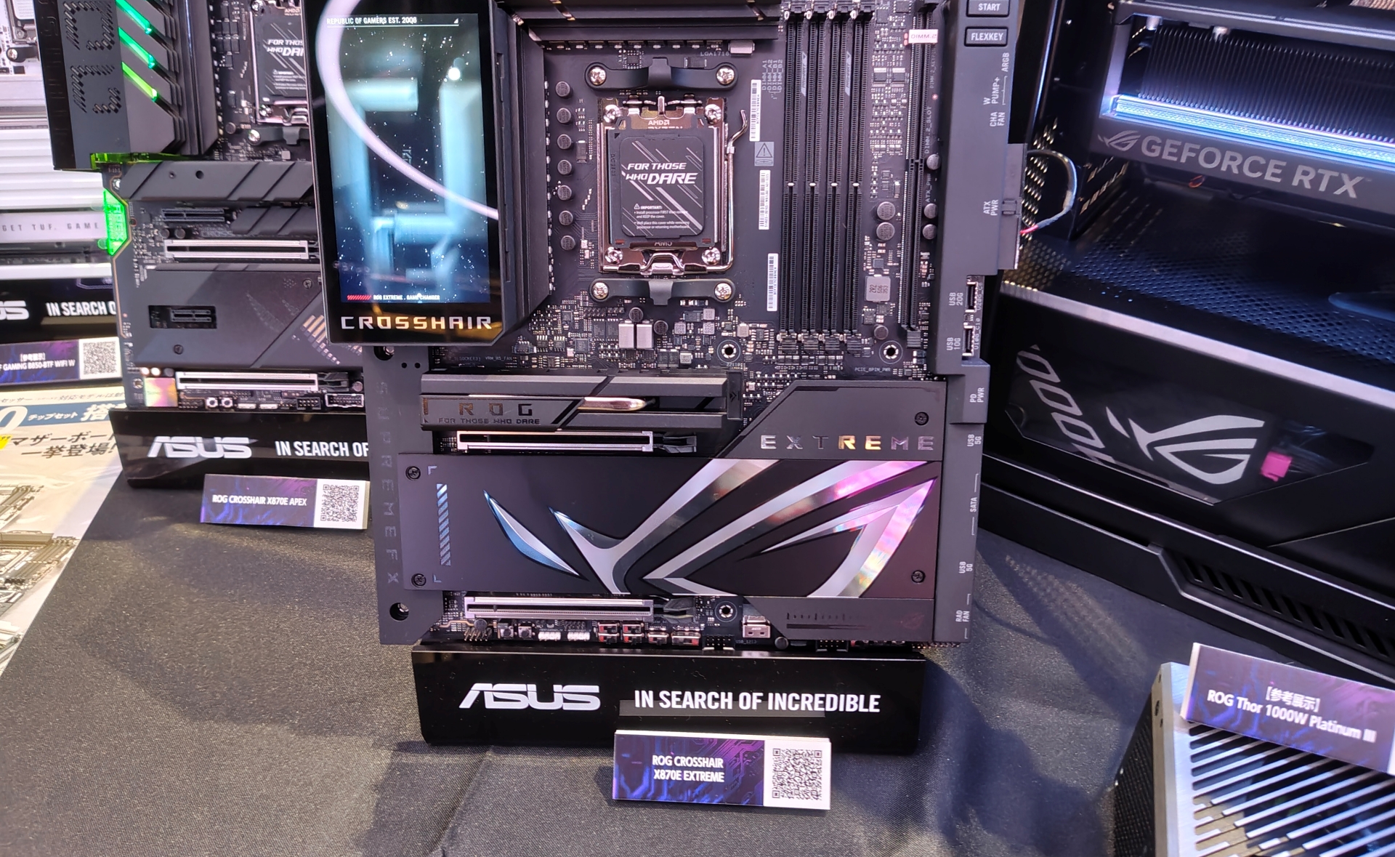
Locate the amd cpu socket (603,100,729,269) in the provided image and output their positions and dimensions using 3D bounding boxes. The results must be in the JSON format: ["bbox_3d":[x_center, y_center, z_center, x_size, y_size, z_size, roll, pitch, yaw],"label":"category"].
[{"bbox_3d":[-0.015,-0.103,0.418,0.055,0.070,0.009,1,12,2],"label":"amd cpu socket"}]

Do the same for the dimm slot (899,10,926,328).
[{"bbox_3d":[0.093,-0.107,0.414,0.007,0.134,0.009,1,12,2],"label":"dimm slot"}]

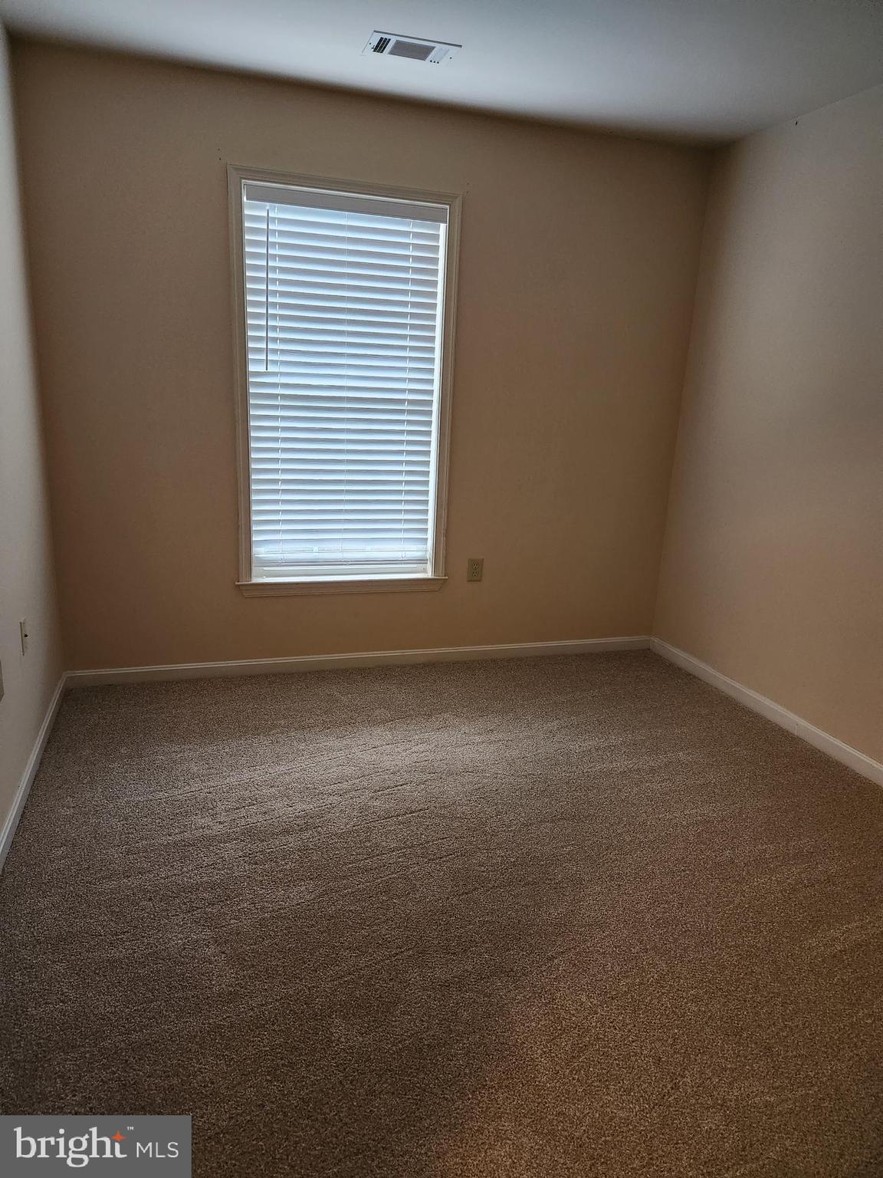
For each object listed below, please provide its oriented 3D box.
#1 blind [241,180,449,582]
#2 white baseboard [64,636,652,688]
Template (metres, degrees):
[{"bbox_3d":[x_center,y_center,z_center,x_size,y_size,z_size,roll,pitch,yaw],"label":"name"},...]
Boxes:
[{"bbox_3d":[-0.415,-0.849,3.414,0.835,1.561,0.060,-2,16,-18],"label":"blind"},{"bbox_3d":[-0.235,0.339,3.764,2.885,0.076,0.015,-2,16,-18],"label":"white baseboard"}]

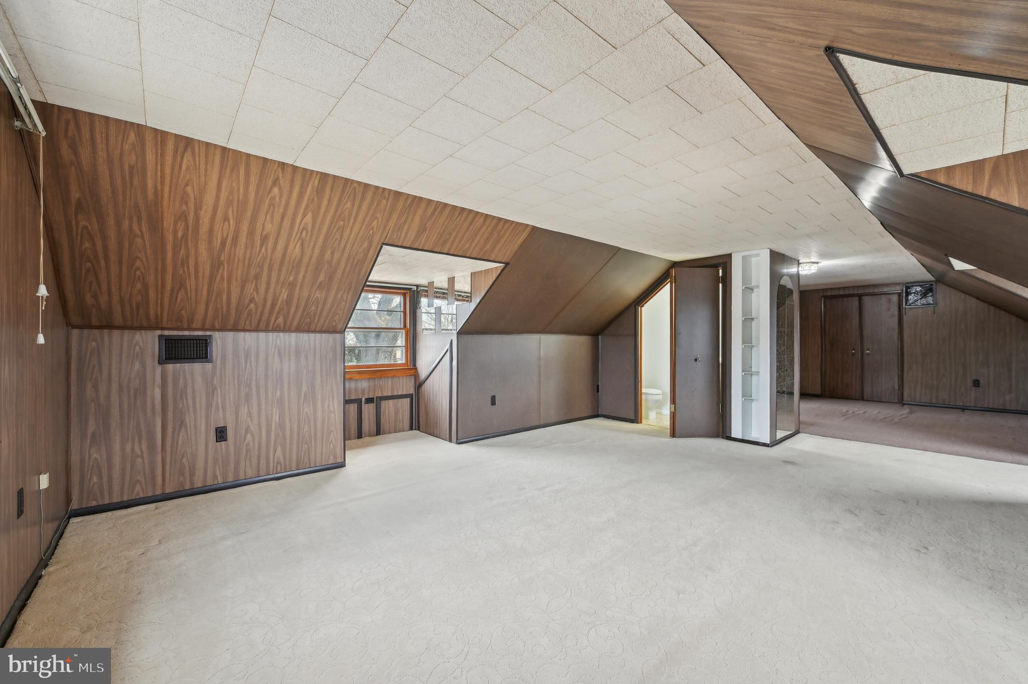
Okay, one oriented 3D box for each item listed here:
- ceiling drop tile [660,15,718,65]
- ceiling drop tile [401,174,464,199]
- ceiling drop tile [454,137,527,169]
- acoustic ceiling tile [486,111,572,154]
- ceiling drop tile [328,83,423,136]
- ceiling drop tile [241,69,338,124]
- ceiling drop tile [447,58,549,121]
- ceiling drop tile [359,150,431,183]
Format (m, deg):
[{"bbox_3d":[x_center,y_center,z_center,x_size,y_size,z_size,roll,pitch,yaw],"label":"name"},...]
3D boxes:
[{"bbox_3d":[0.589,-1.003,1.319,0.306,0.018,0.060,0,0,-41],"label":"ceiling drop tile"},{"bbox_3d":[-0.525,-1.002,2.578,0.305,0.018,0.305,0,0,-40],"label":"ceiling drop tile"},{"bbox_3d":[-0.130,-1.011,2.143,0.306,0.018,0.304,0,0,-41],"label":"ceiling drop tile"},{"bbox_3d":[0.070,-1.008,1.915,0.306,0.018,0.304,0,0,-41],"label":"acoustic ceiling tile"},{"bbox_3d":[-0.598,-1.009,1.746,0.305,0.018,0.305,0,1,-41],"label":"ceiling drop tile"},{"bbox_3d":[-0.931,-1.011,1.664,0.305,0.018,0.305,0,1,-41],"label":"ceiling drop tile"},{"bbox_3d":[-0.065,-1.001,1.597,0.305,0.018,0.305,0,1,-41],"label":"ceiling drop tile"},{"bbox_3d":[-0.671,-1.016,2.295,0.305,0.018,0.314,0,1,-41],"label":"ceiling drop tile"}]

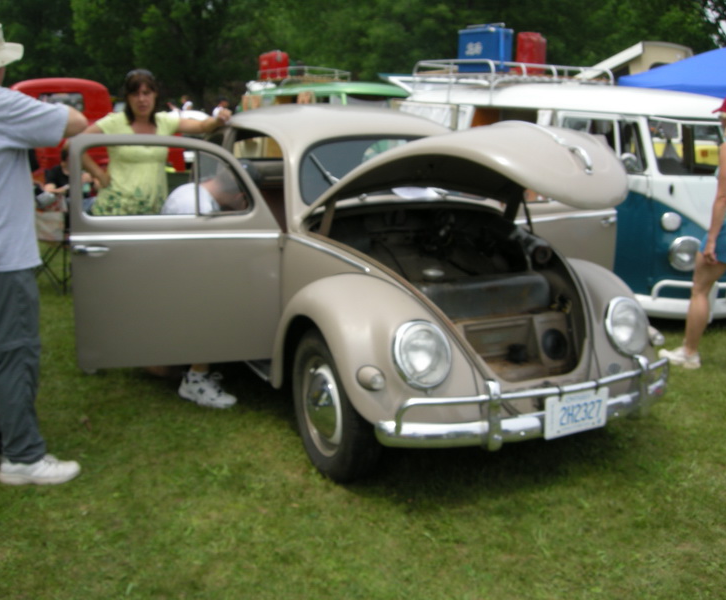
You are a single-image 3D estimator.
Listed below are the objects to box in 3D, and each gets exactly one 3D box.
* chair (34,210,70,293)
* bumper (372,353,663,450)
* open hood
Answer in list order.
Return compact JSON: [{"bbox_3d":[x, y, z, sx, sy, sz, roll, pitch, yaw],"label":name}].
[{"bbox_3d":[-2.348,-0.546,6.967,0.720,0.880,0.550,-9,17,-38],"label":"chair"},{"bbox_3d":[0.727,0.344,3.122,1.480,0.280,0.290,-6,15,-28],"label":"bumper"},{"bbox_3d":[0.514,-0.528,3.358,1.120,0.370,1.200,-6,7,-28],"label":"open hood"}]

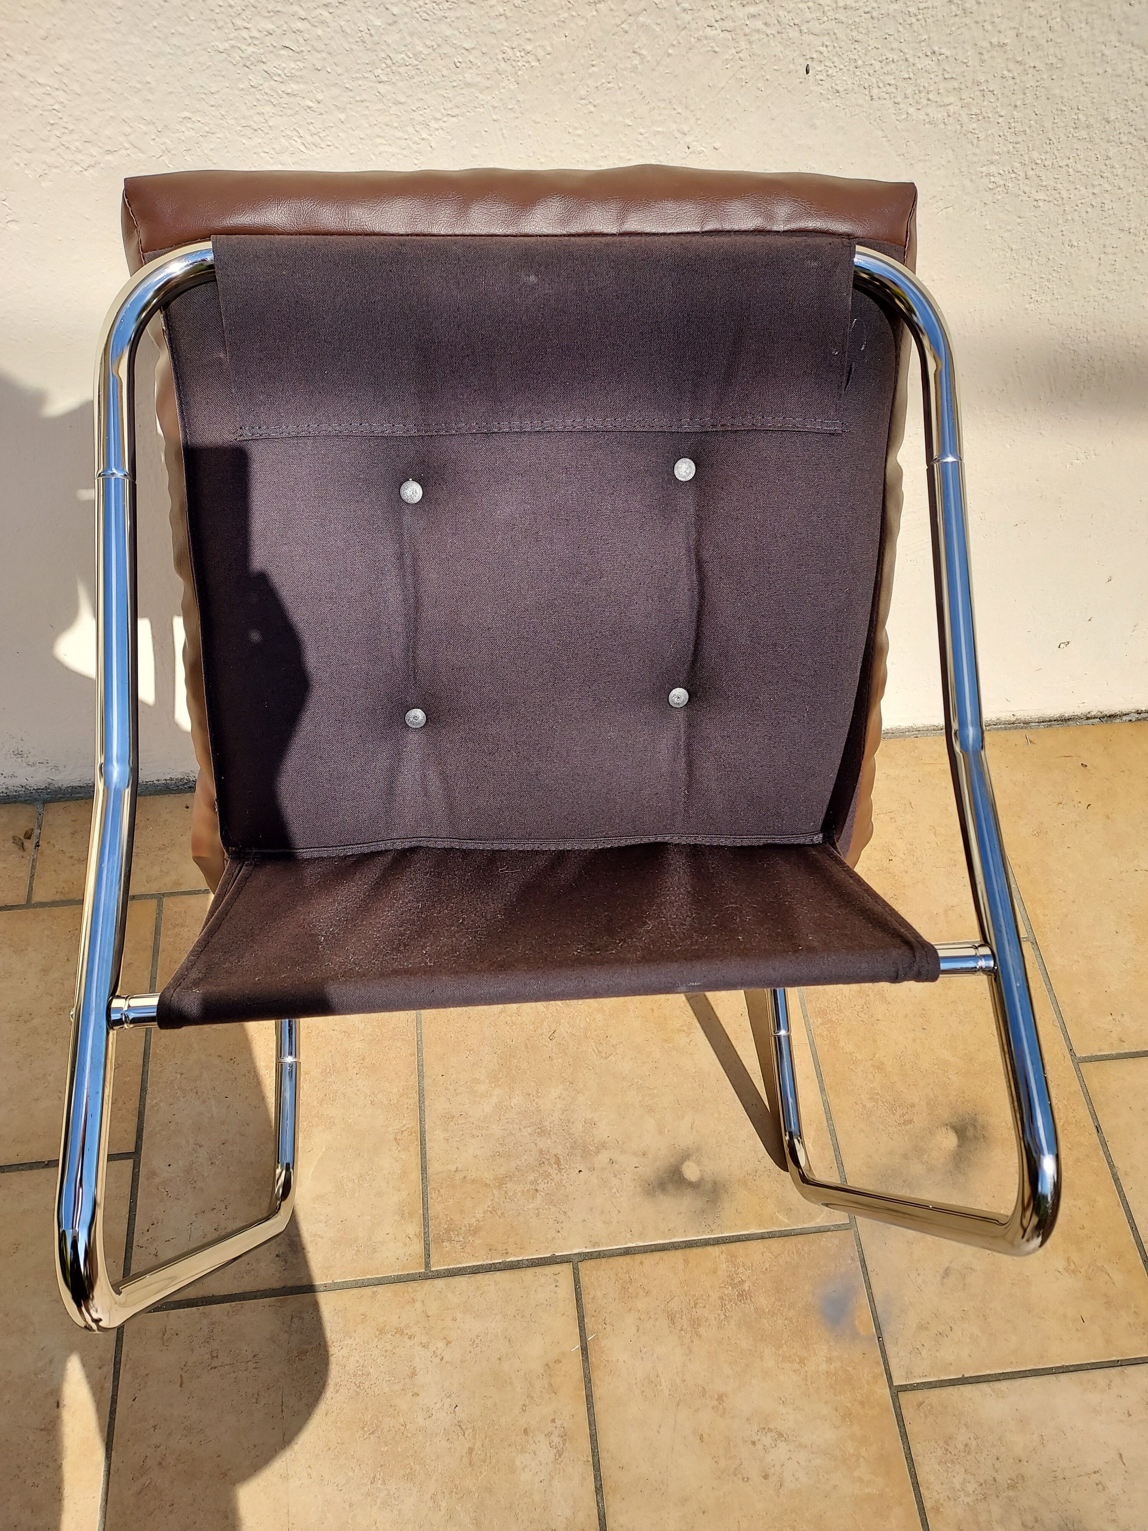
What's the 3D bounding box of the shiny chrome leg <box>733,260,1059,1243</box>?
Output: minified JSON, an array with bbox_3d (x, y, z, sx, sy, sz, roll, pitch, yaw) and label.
[{"bbox_3d":[0.237,0.062,1.018,0.081,0.738,0.709,-2,72,-4],"label":"shiny chrome leg"}]

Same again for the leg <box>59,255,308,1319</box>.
[{"bbox_3d":[-0.297,0.081,0.978,0.081,0.738,0.709,-2,72,-4],"label":"leg"}]

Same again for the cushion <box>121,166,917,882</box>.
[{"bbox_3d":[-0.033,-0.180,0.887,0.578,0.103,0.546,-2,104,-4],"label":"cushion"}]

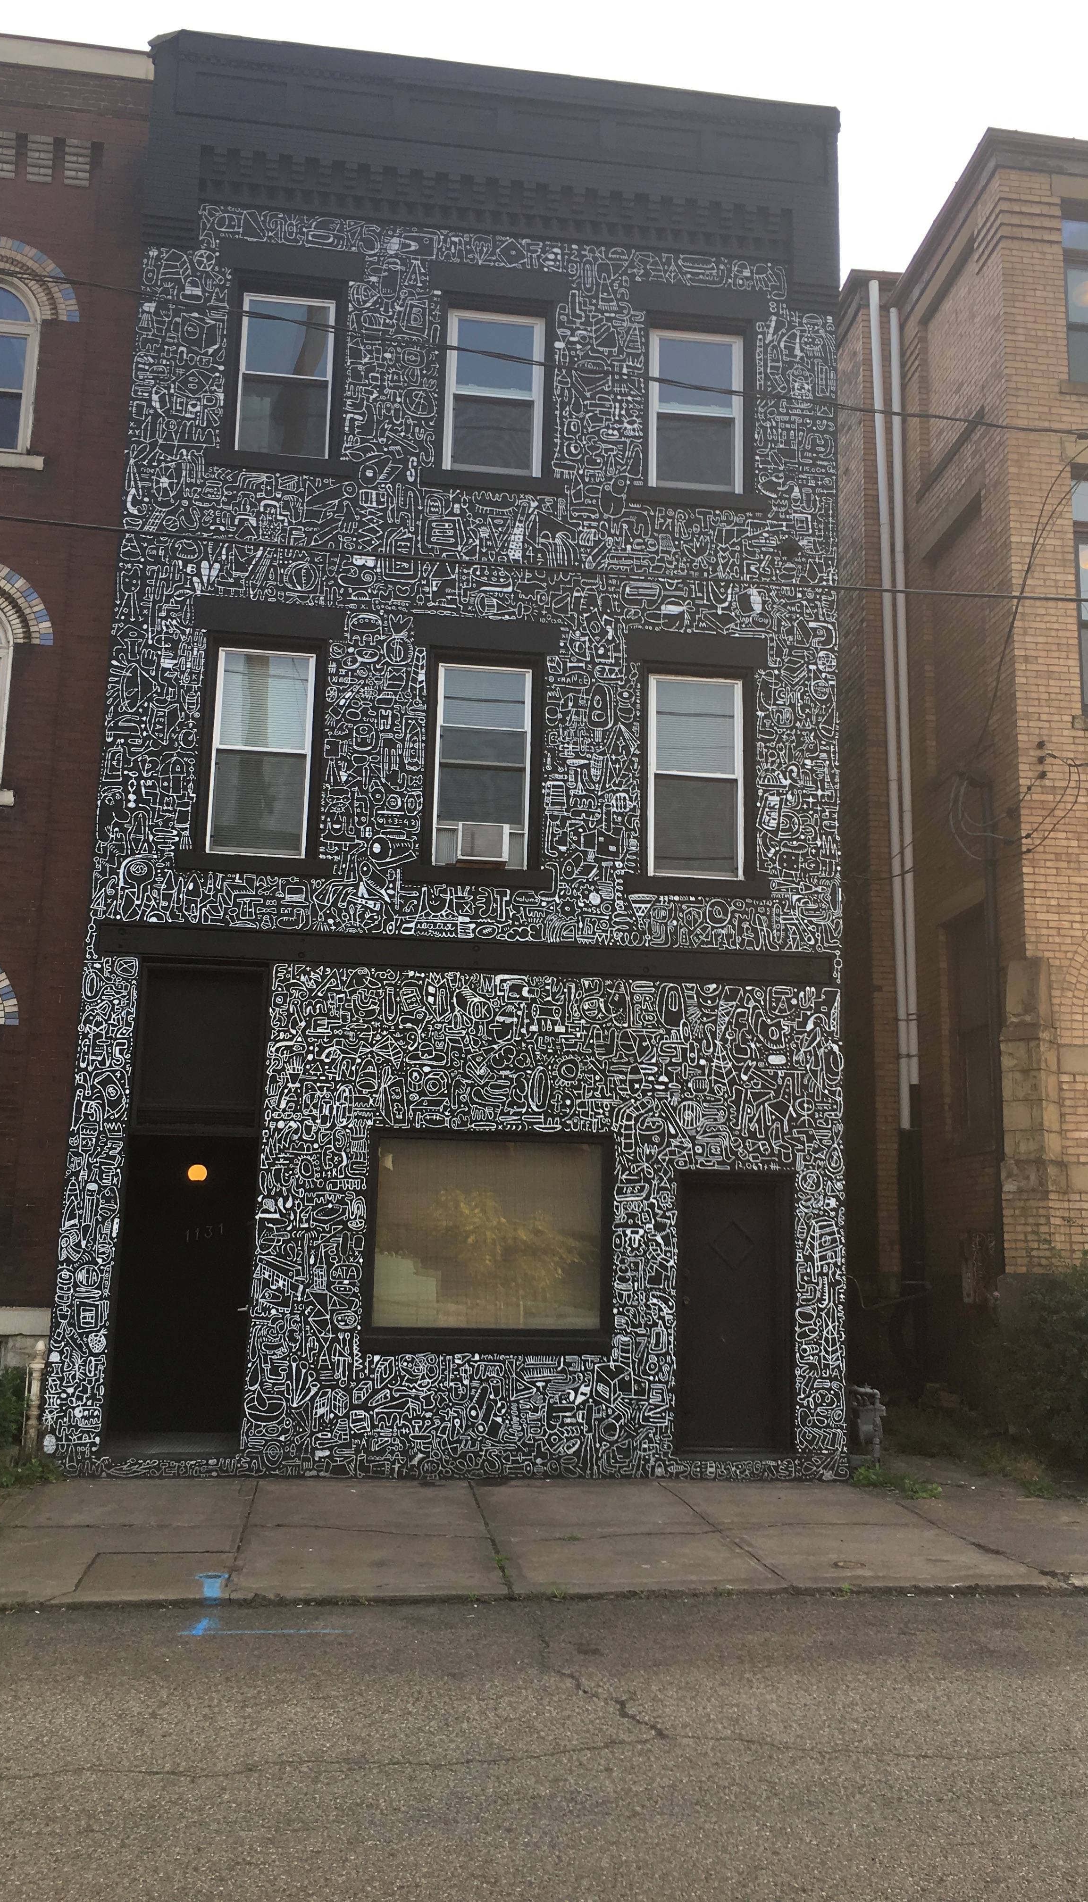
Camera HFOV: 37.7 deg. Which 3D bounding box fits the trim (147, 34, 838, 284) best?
[{"bbox_3d":[-0.373,-6.595,13.630,5.900,1.850,0.360,3,-10,-7],"label":"trim"}]

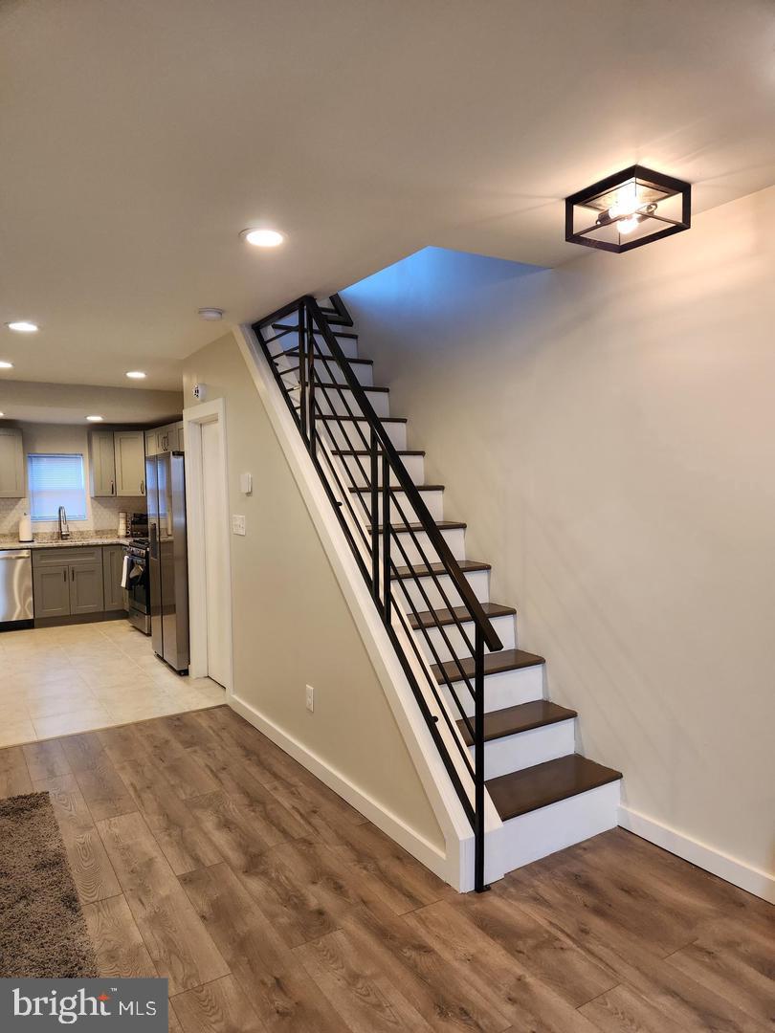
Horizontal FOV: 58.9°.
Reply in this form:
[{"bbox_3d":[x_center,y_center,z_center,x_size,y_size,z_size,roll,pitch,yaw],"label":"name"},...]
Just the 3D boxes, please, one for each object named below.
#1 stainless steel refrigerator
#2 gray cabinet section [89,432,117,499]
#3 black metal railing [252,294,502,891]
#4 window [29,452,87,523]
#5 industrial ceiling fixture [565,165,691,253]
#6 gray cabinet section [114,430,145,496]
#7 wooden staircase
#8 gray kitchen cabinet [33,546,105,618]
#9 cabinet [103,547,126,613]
[{"bbox_3d":[-1.613,0.350,6.036,0.747,1.794,0.847,-2,3,-32],"label":"stainless steel refrigerator"},{"bbox_3d":[-3.376,-0.613,8.117,0.230,0.760,0.325,-3,4,-32],"label":"gray cabinet section"},{"bbox_3d":[-0.224,0.106,3.367,0.059,2.526,2.310,-2,3,-32],"label":"black metal railing"},{"bbox_3d":[-3.781,-0.329,7.883,0.590,0.770,0.092,-2,3,-32],"label":"window"},{"bbox_3d":[0.827,-1.053,2.374,0.285,0.152,0.302,-2,3,-32],"label":"industrial ceiling fixture"},{"bbox_3d":[-2.927,-0.600,7.837,0.375,0.765,0.030,0,3,9],"label":"gray cabinet section"},{"bbox_3d":[0.005,0.024,3.721,0.901,2.649,2.441,-2,3,-32],"label":"wooden staircase"},{"bbox_3d":[-3.573,0.709,7.643,0.688,0.770,0.585,-2,3,-32],"label":"gray kitchen cabinet"},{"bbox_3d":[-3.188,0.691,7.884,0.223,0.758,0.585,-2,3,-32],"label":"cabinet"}]

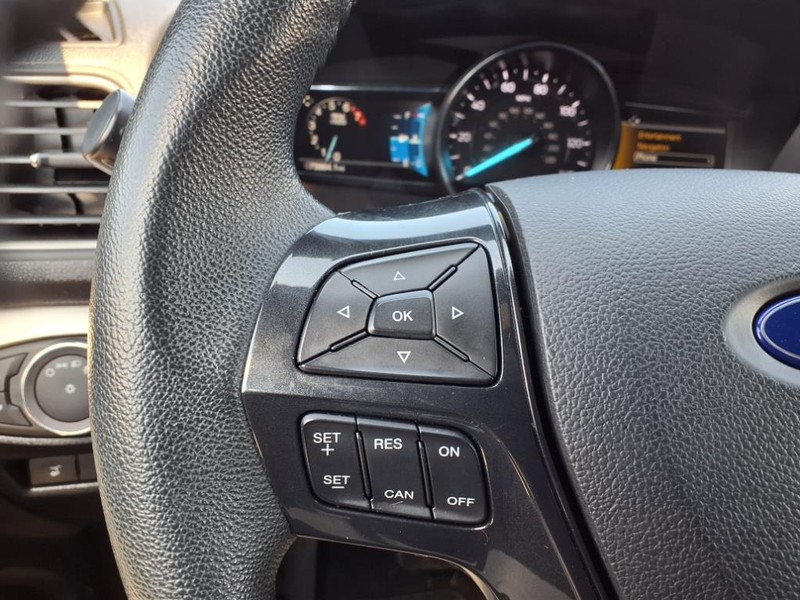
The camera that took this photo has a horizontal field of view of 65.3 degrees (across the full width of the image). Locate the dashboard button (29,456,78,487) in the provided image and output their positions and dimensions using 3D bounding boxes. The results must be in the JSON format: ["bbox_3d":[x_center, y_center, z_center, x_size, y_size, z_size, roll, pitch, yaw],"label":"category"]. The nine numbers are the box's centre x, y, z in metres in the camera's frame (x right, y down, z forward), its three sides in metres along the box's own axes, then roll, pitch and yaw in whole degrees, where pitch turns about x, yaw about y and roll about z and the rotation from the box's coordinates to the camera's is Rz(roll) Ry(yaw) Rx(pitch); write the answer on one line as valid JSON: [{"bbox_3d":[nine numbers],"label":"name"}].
[{"bbox_3d":[-0.176,0.085,0.320,0.021,0.014,0.008,-2,14,-18],"label":"dashboard button"}]

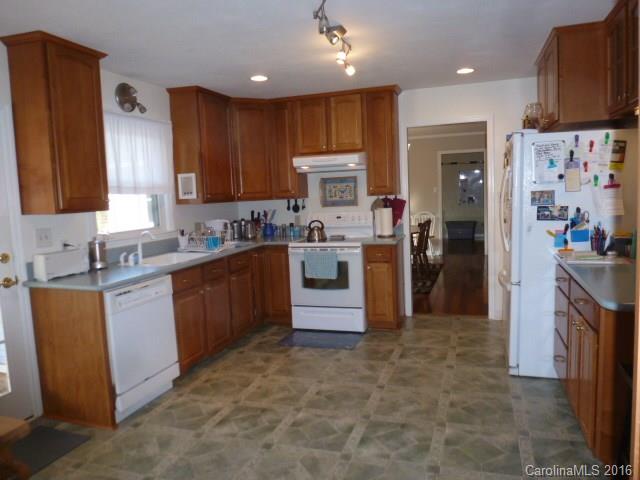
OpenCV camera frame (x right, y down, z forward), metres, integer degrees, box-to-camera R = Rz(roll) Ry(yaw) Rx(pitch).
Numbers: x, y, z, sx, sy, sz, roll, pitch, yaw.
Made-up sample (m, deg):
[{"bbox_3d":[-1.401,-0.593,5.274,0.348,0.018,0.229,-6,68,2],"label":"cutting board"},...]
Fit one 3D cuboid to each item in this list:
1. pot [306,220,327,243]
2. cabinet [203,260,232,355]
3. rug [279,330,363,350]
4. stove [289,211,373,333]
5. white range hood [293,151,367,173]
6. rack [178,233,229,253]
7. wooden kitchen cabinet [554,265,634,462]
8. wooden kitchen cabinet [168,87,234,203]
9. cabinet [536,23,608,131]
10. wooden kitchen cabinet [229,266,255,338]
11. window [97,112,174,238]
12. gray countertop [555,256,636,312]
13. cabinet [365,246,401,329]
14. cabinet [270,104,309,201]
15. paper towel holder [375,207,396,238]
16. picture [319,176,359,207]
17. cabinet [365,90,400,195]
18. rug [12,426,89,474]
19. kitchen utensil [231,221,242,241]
[{"bbox_3d":[-0.041,-0.092,4.590,0.210,0.220,0.190,-1,7,10],"label":"pot"},{"bbox_3d":[-1.171,0.581,4.024,0.600,0.800,0.400,0,7,19],"label":"cabinet"},{"bbox_3d":[0.010,0.961,4.303,0.750,0.012,0.470,-1,6,19],"label":"rug"},{"bbox_3d":[0.156,0.313,4.659,0.755,1.170,0.650,0,7,19],"label":"stove"},{"bbox_3d":[0.146,-0.816,4.667,0.755,0.168,0.490,0,7,19],"label":"white range hood"},{"bbox_3d":[-1.083,0.031,4.186,0.430,0.140,0.360,0,7,19],"label":"rack"},{"bbox_3d":[1.754,0.657,2.474,0.610,0.850,1.220,0,7,19],"label":"wooden kitchen cabinet"},{"bbox_3d":[-1.165,-0.900,4.458,0.331,1.062,0.615,-1,6,19],"label":"wooden kitchen cabinet"},{"bbox_3d":[2.018,-1.133,3.254,0.600,0.600,0.880,0,7,19],"label":"cabinet"},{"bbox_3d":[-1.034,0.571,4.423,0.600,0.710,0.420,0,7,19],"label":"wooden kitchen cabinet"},{"bbox_3d":[-1.572,-0.547,3.762,0.100,1.015,0.970,-1,6,19],"label":"window"},{"bbox_3d":[1.685,0.223,2.343,0.625,0.040,1.385,0,7,19],"label":"gray countertop"},{"bbox_3d":[0.679,0.465,4.580,0.294,0.876,0.610,0,7,19],"label":"cabinet"},{"bbox_3d":[-0.353,-0.982,4.982,0.309,1.038,0.339,-1,6,19],"label":"cabinet"},{"bbox_3d":[0.691,-0.197,4.772,0.190,0.335,0.190,-1,6,19],"label":"paper towel holder"},{"bbox_3d":[0.214,-0.531,4.926,0.424,0.325,0.025,0,7,19],"label":"picture"},{"bbox_3d":[0.664,-0.978,4.555,0.293,1.050,0.330,0,7,19],"label":"cabinet"},{"bbox_3d":[-1.708,1.224,2.424,0.435,0.012,0.710,0,7,19],"label":"rug"},{"bbox_3d":[-0.940,-0.110,4.970,0.110,0.213,0.110,0,7,19],"label":"kitchen utensil"}]

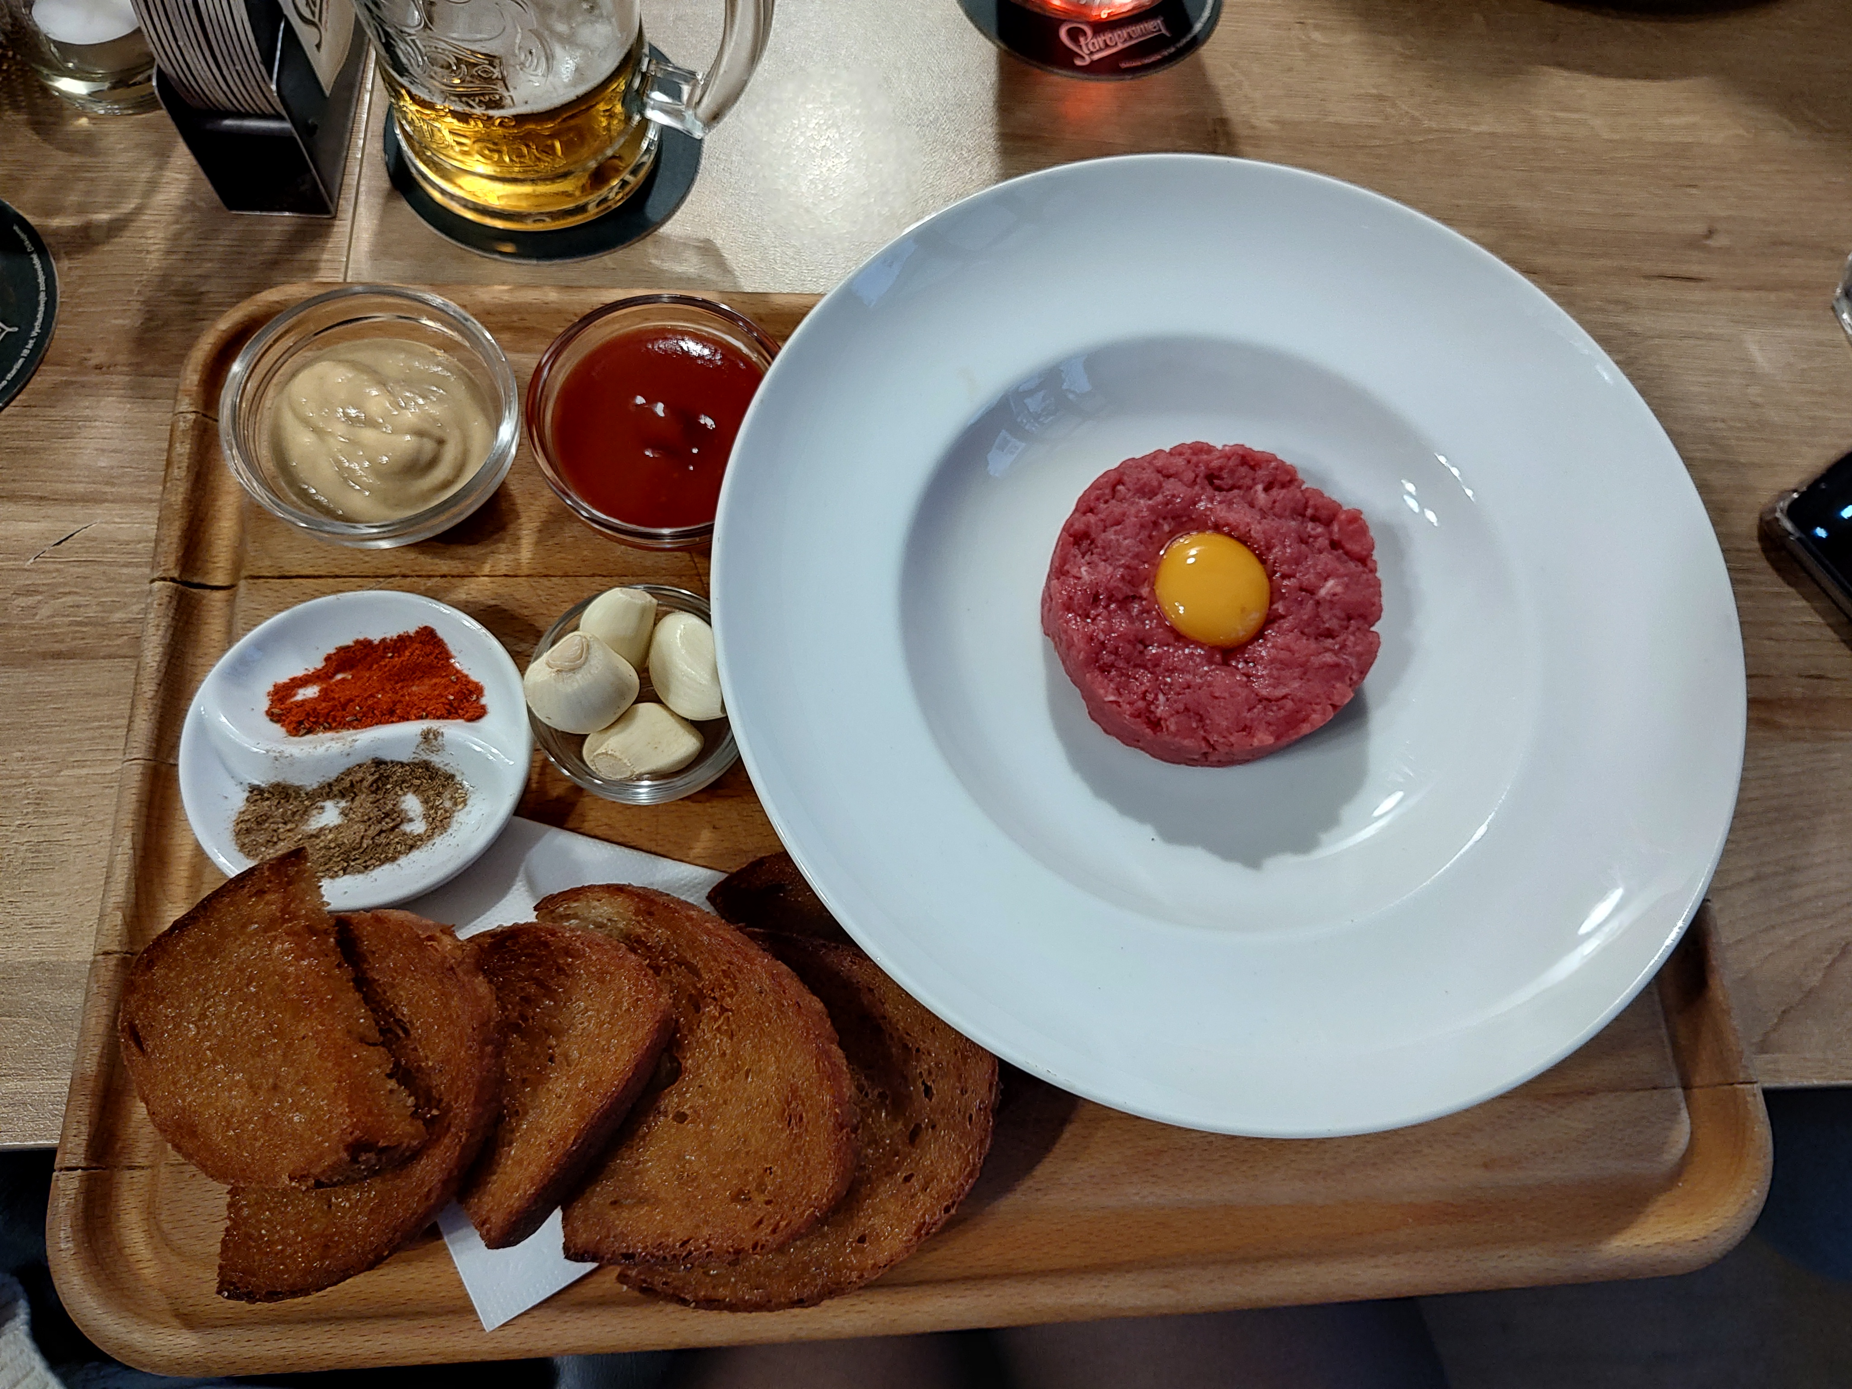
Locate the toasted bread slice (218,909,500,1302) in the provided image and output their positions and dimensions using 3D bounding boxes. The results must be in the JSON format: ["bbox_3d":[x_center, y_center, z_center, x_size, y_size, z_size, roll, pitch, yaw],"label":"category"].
[{"bbox_3d":[-0.132,0.097,0.299,0.066,0.015,0.090,-6,72,10],"label":"toasted bread slice"}]

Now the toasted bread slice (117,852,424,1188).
[{"bbox_3d":[-0.157,0.084,0.294,0.055,0.015,0.078,-28,77,-2],"label":"toasted bread slice"}]

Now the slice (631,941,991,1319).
[{"bbox_3d":[-0.024,0.109,0.309,0.082,0.015,0.089,7,71,8],"label":"slice"}]

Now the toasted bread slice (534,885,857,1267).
[{"bbox_3d":[-0.056,0.090,0.309,0.075,0.015,0.094,-12,73,7],"label":"toasted bread slice"}]

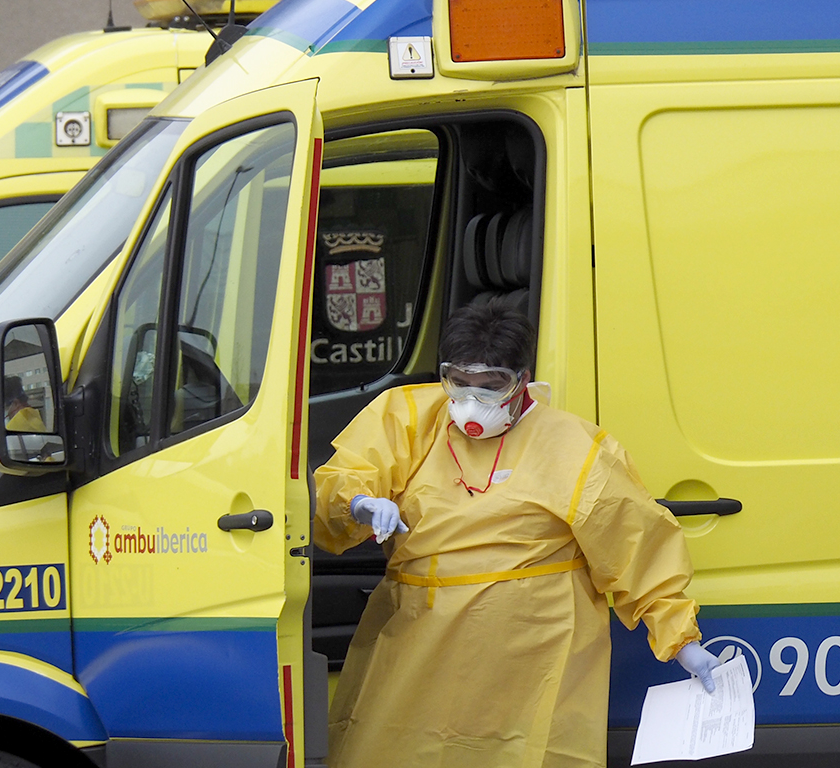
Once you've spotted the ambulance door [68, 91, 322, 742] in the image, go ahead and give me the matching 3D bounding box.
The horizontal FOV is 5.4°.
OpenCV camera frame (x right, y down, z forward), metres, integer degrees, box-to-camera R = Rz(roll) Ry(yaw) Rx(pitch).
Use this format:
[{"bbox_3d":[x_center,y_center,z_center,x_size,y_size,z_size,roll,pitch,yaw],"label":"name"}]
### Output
[{"bbox_3d":[-0.463,0.165,18.750,0.160,1.590,1.060,-1,-1,-27],"label":"ambulance door"}]

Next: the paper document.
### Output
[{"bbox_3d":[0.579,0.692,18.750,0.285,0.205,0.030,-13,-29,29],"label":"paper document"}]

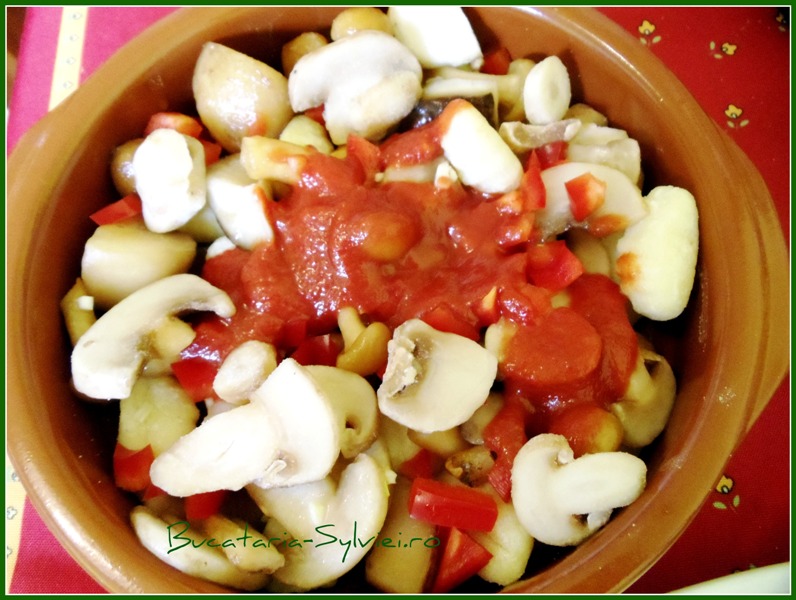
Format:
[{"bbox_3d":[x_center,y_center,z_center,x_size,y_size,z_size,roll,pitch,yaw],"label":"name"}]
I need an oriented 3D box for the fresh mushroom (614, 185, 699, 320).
[{"bbox_3d":[0.086,-0.016,0.335,0.025,0.026,0.042,7,80,-11],"label":"fresh mushroom"}]

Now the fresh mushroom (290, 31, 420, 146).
[{"bbox_3d":[-0.016,-0.076,0.364,0.045,0.021,0.037,-17,81,2],"label":"fresh mushroom"}]

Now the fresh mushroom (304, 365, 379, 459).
[{"bbox_3d":[-0.022,0.037,0.335,0.033,0.016,0.030,39,81,4],"label":"fresh mushroom"}]

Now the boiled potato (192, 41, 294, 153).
[{"bbox_3d":[-0.057,-0.074,0.371,0.030,0.029,0.040,-27,96,-13],"label":"boiled potato"}]

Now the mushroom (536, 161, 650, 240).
[{"bbox_3d":[0.068,-0.035,0.353,0.039,0.017,0.027,9,91,9],"label":"mushroom"}]

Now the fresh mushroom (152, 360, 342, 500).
[{"bbox_3d":[-0.047,0.043,0.322,0.060,0.026,0.037,-23,83,-10],"label":"fresh mushroom"}]

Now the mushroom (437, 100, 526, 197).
[{"bbox_3d":[0.030,-0.053,0.355,0.018,0.021,0.034,-30,90,5],"label":"mushroom"}]

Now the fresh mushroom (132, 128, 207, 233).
[{"bbox_3d":[-0.079,-0.041,0.350,0.024,0.023,0.035,6,90,-10],"label":"fresh mushroom"}]

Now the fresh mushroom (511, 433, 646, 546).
[{"bbox_3d":[0.054,0.057,0.304,0.038,0.013,0.032,-12,72,6],"label":"fresh mushroom"}]

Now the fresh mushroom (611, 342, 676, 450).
[{"bbox_3d":[0.075,0.030,0.326,0.029,0.013,0.031,31,87,-6],"label":"fresh mushroom"}]

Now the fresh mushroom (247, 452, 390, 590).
[{"bbox_3d":[-0.025,0.068,0.316,0.038,0.014,0.043,42,79,0],"label":"fresh mushroom"}]

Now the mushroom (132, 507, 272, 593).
[{"bbox_3d":[-0.063,0.080,0.328,0.049,0.020,0.019,30,56,-3],"label":"mushroom"}]

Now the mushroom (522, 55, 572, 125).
[{"bbox_3d":[0.053,-0.075,0.360,0.010,0.016,0.025,8,103,45],"label":"mushroom"}]

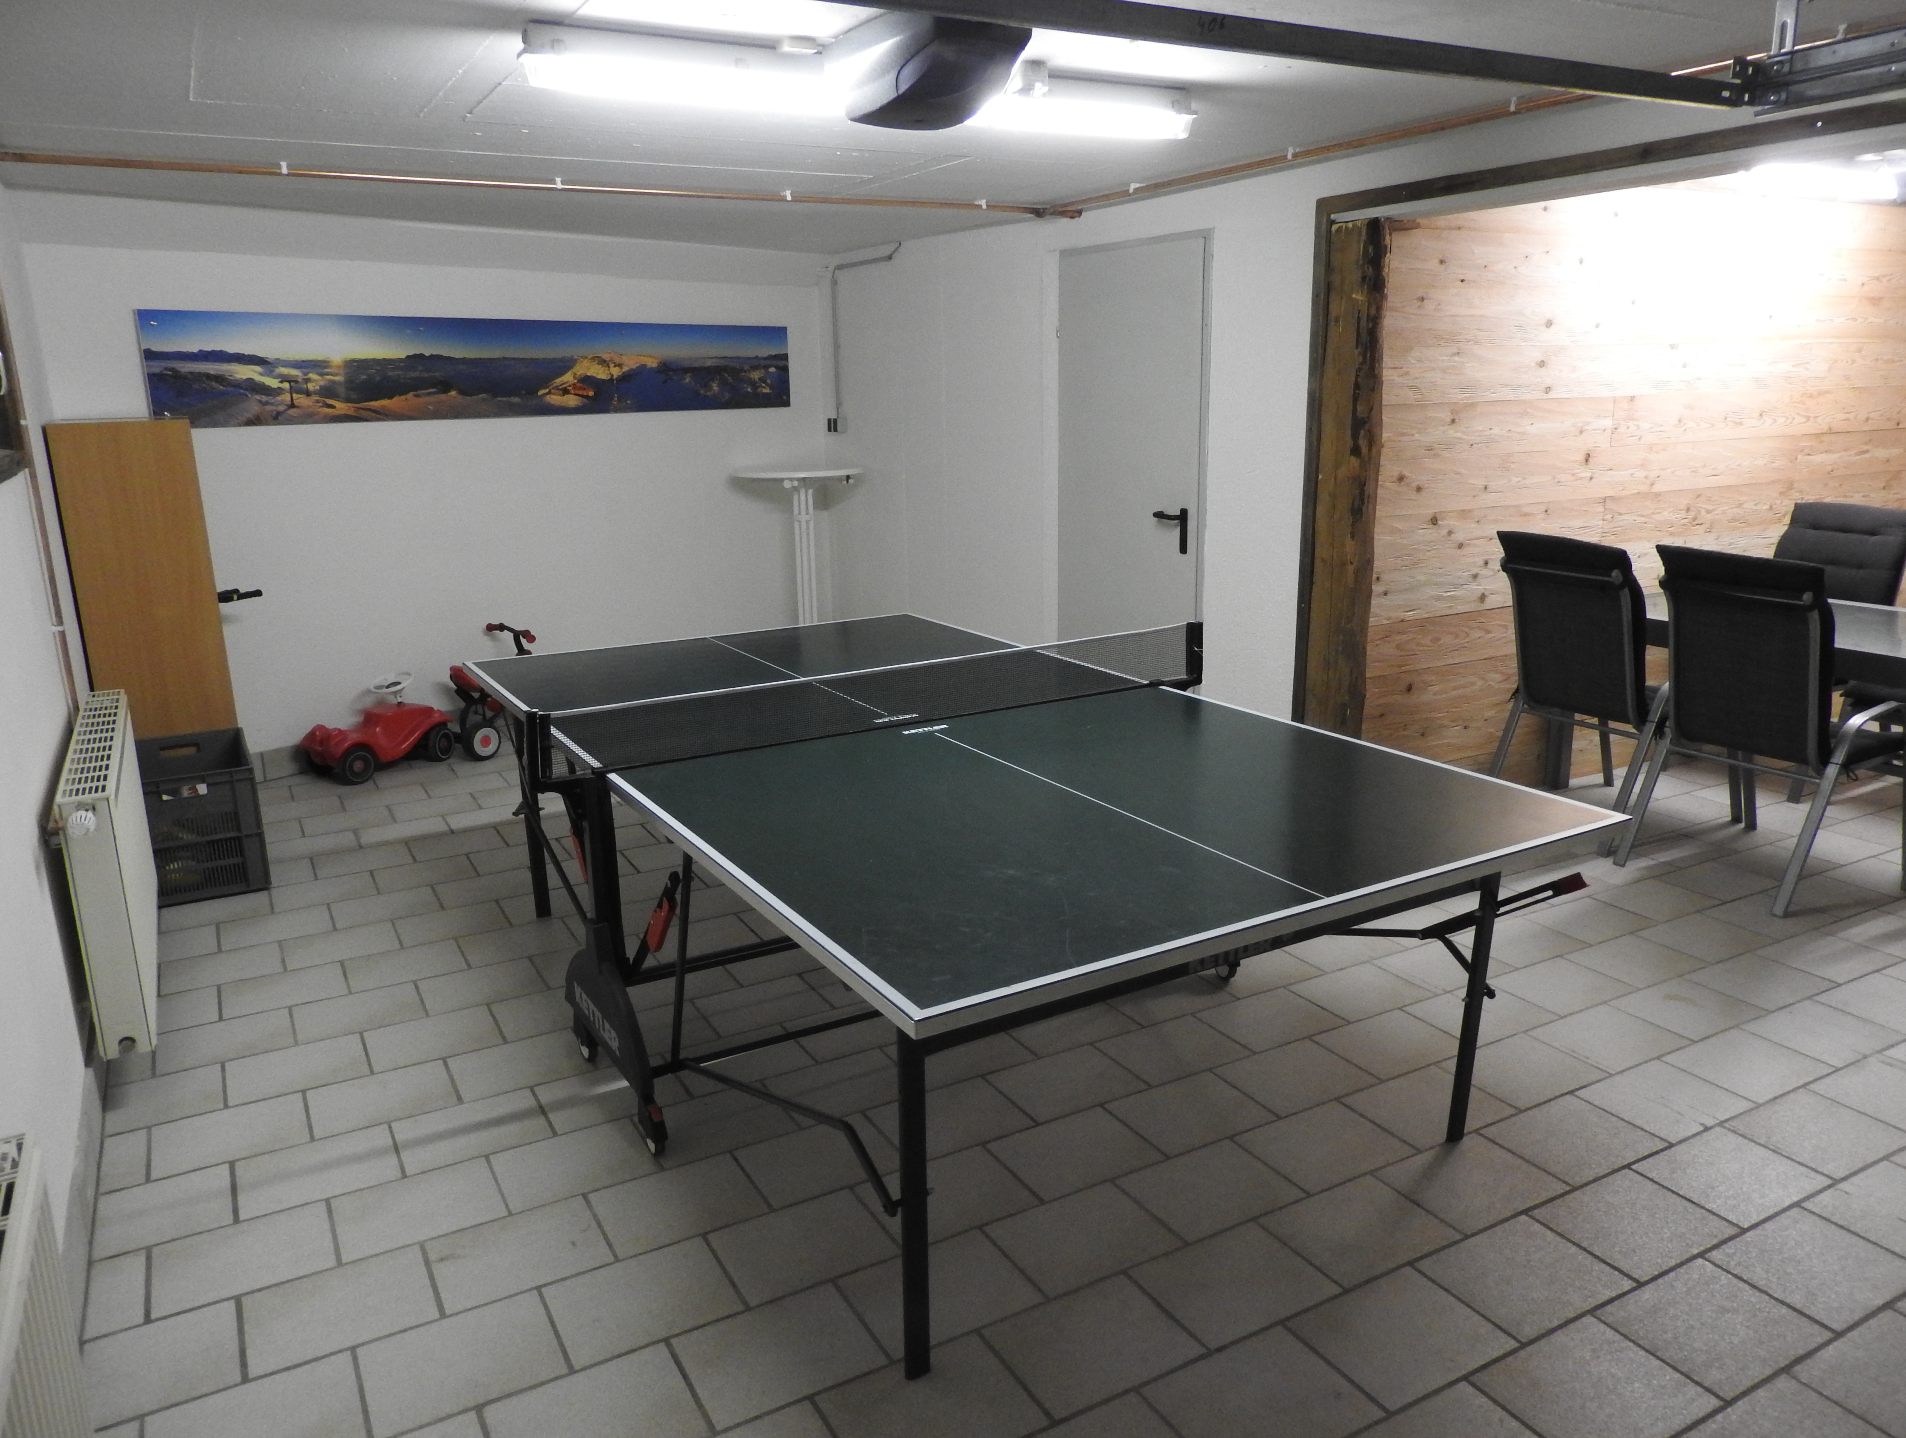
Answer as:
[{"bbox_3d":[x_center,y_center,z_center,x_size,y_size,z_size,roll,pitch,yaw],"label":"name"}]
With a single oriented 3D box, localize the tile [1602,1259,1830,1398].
[{"bbox_3d":[1.281,1.025,2.241,0.299,0.010,0.236,-8,16,-28],"label":"tile"}]

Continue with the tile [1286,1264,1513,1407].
[{"bbox_3d":[0.752,1.033,2.225,0.298,0.010,0.225,-8,16,-28],"label":"tile"}]

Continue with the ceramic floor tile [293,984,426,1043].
[{"bbox_3d":[-1.522,0.756,3.409,0.297,0.012,0.234,-8,16,-28],"label":"ceramic floor tile"}]

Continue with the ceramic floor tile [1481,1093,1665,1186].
[{"bbox_3d":[1.302,0.886,2.794,0.298,0.010,0.225,-8,16,-28],"label":"ceramic floor tile"}]

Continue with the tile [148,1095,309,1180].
[{"bbox_3d":[-1.549,0.895,2.852,0.297,0.012,0.234,-8,16,-28],"label":"tile"}]

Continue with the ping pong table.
[{"bbox_3d":[-0.100,0.301,3.292,1.820,0.912,2.740,-9,16,-30],"label":"ping pong table"}]

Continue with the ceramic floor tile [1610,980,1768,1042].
[{"bbox_3d":[1.867,0.739,3.367,0.299,0.010,0.236,-8,16,-28],"label":"ceramic floor tile"}]

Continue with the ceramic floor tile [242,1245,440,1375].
[{"bbox_3d":[-1.066,1.030,2.316,0.299,0.010,0.236,-8,16,-28],"label":"ceramic floor tile"}]

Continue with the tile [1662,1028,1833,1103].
[{"bbox_3d":[1.833,0.802,3.069,0.297,0.012,0.234,-8,16,-28],"label":"tile"}]

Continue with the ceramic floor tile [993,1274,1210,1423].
[{"bbox_3d":[0.236,1.042,2.214,0.298,0.010,0.225,-8,16,-28],"label":"ceramic floor tile"}]

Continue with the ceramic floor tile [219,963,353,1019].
[{"bbox_3d":[-1.788,0.730,3.554,0.298,0.010,0.225,-8,16,-28],"label":"ceramic floor tile"}]

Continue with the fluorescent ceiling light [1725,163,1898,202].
[{"bbox_3d":[2.907,-1.813,4.505,1.030,0.095,0.110,-7,15,-24],"label":"fluorescent ceiling light"}]

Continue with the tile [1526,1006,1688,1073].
[{"bbox_3d":[1.586,0.777,3.217,0.298,0.010,0.225,-8,16,-28],"label":"tile"}]

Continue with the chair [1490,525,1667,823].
[{"bbox_3d":[2.351,-0.138,4.672,0.790,1.025,0.570,-7,16,-25],"label":"chair"}]

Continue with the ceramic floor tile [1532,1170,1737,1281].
[{"bbox_3d":[1.289,0.955,2.515,0.298,0.010,0.225,-8,16,-28],"label":"ceramic floor tile"}]

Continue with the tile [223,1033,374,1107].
[{"bbox_3d":[-1.547,0.830,3.140,0.299,0.010,0.236,-8,16,-28],"label":"tile"}]

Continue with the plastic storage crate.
[{"bbox_3d":[-2.513,0.316,4.363,0.400,0.415,0.600,-9,16,-30],"label":"plastic storage crate"}]

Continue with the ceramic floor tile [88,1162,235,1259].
[{"bbox_3d":[-1.542,0.964,2.600,0.231,0.010,0.236,-8,16,-28],"label":"ceramic floor tile"}]

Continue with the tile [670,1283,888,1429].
[{"bbox_3d":[-0.288,1.046,2.191,0.297,0.012,0.234,-8,16,-28],"label":"tile"}]

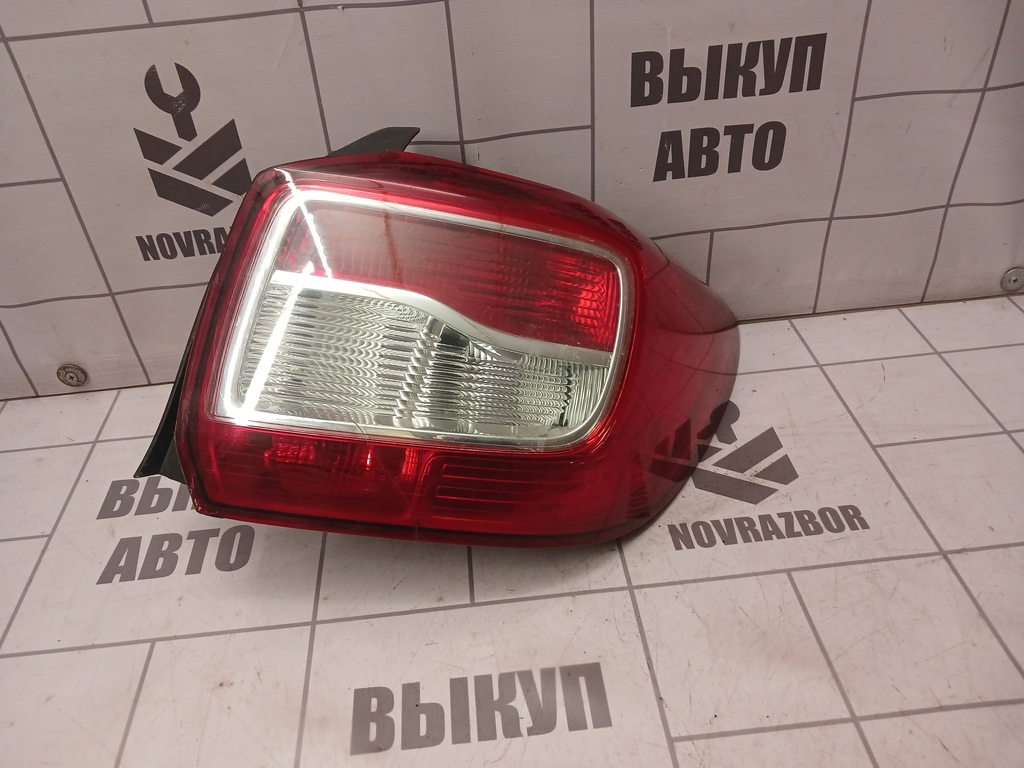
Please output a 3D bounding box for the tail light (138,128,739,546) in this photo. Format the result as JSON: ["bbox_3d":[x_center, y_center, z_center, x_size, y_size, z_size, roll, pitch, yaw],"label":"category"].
[{"bbox_3d":[-0.019,-0.026,0.597,0.360,0.255,0.200,5,4,2],"label":"tail light"}]

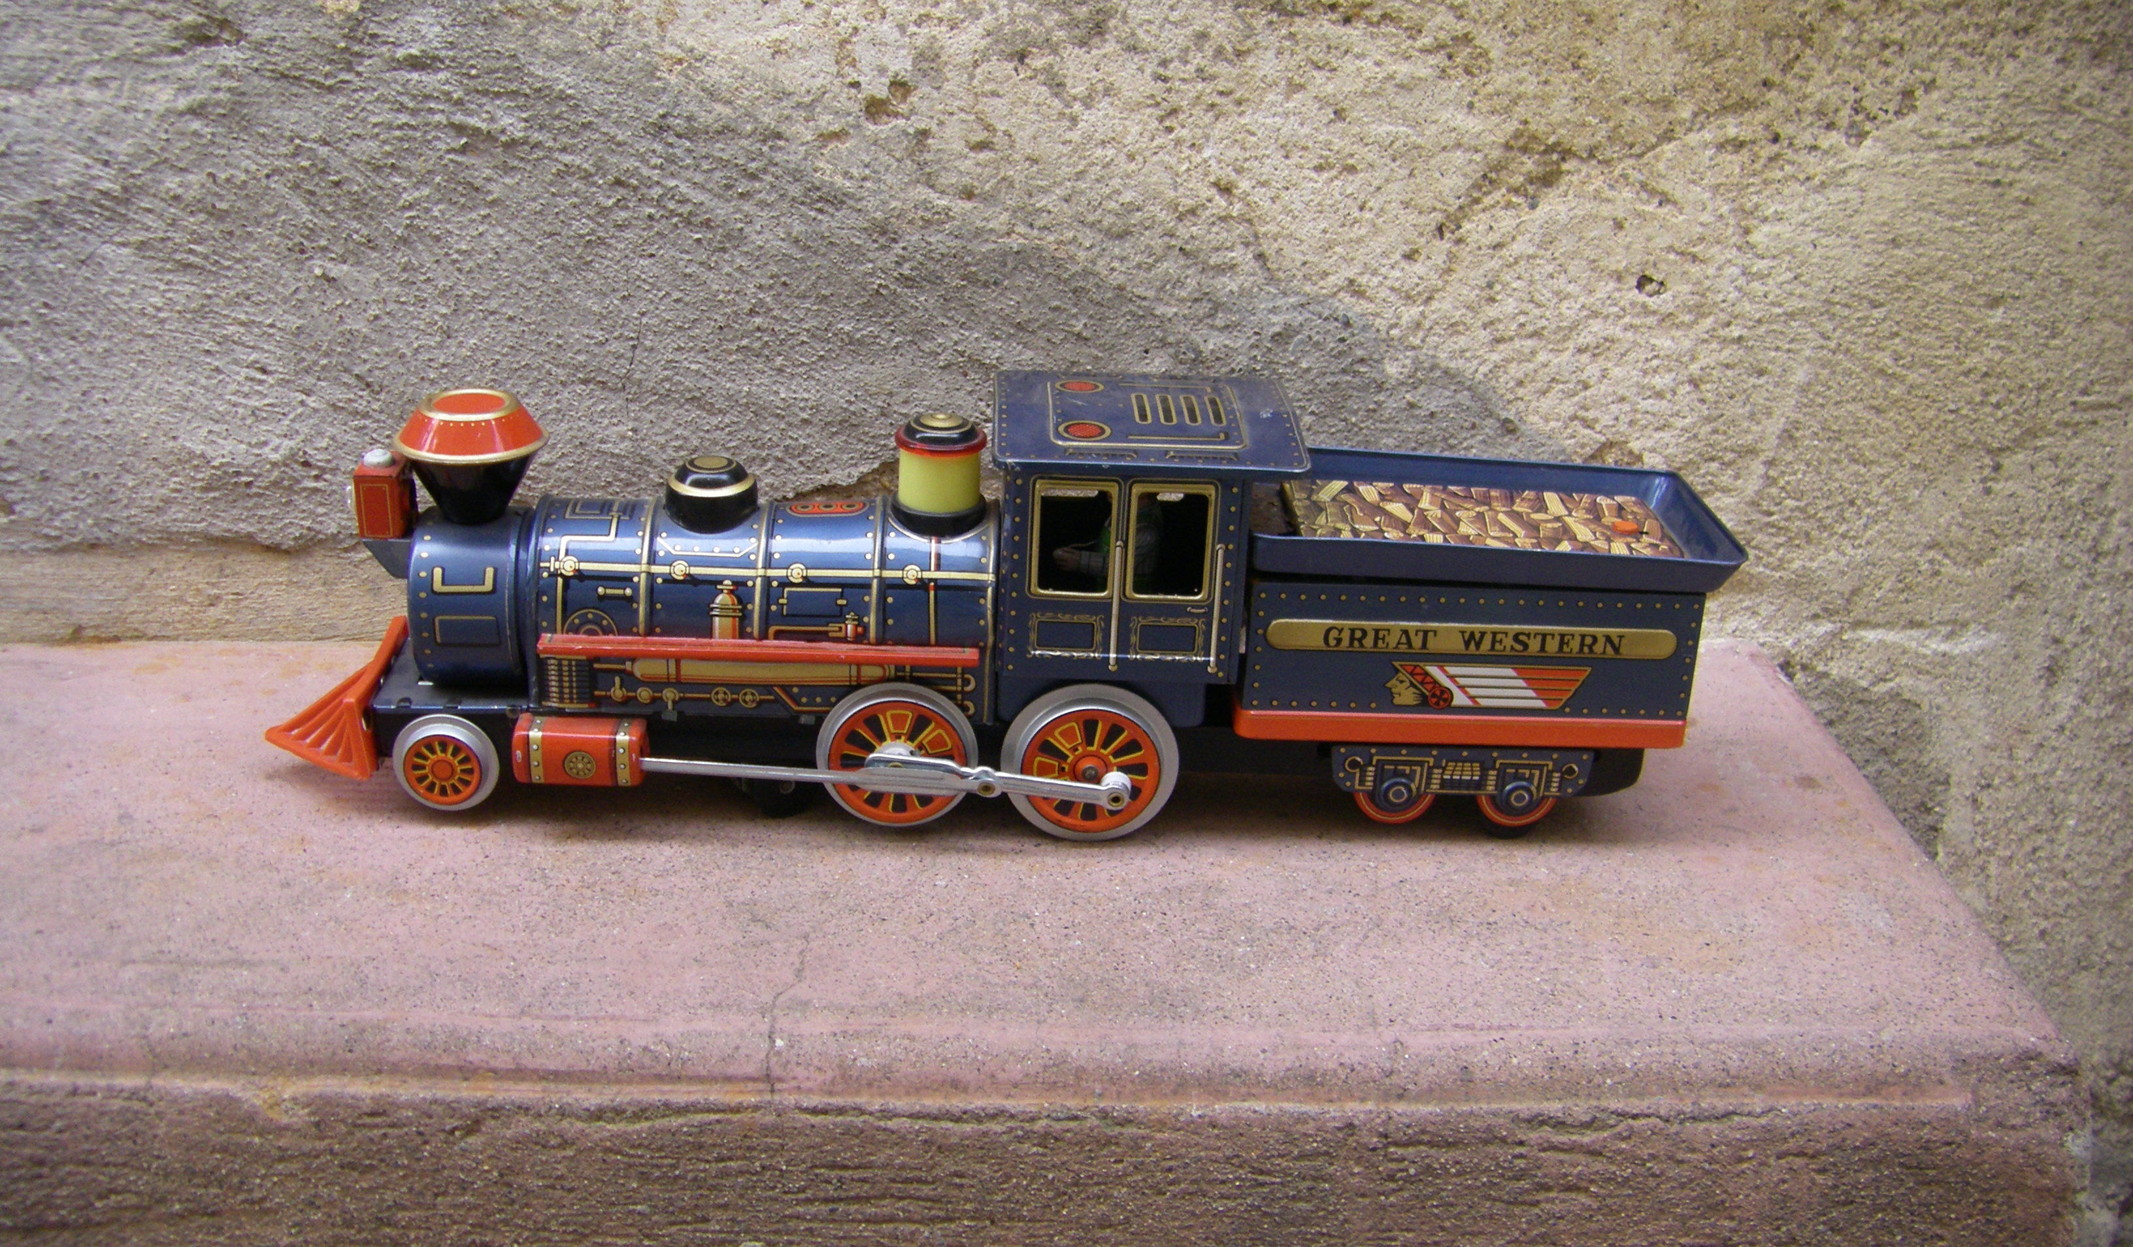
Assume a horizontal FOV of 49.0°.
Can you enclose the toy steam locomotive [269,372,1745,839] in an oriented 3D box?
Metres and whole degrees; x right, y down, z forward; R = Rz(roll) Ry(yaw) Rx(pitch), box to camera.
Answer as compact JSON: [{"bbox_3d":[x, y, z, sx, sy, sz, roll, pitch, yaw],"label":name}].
[{"bbox_3d":[-0.023,-0.006,0.643,0.395,0.117,0.073,2,23,-2],"label":"toy steam locomotive"}]

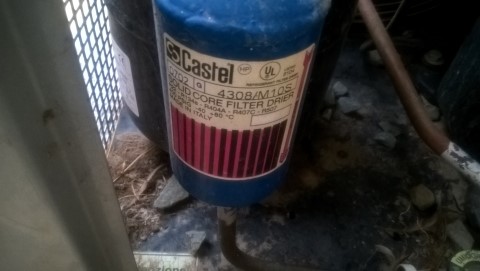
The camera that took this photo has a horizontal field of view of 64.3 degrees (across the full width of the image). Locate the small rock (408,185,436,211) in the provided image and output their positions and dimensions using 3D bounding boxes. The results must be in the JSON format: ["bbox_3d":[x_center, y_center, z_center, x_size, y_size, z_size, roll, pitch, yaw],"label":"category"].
[{"bbox_3d":[0.176,0.060,0.369,0.020,0.014,0.019,35,53,25],"label":"small rock"}]

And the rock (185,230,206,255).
[{"bbox_3d":[-0.037,0.090,0.321,0.017,0.010,0.019,12,47,5],"label":"rock"}]

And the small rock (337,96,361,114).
[{"bbox_3d":[0.130,-0.036,0.456,0.025,0.012,0.018,21,48,14],"label":"small rock"}]

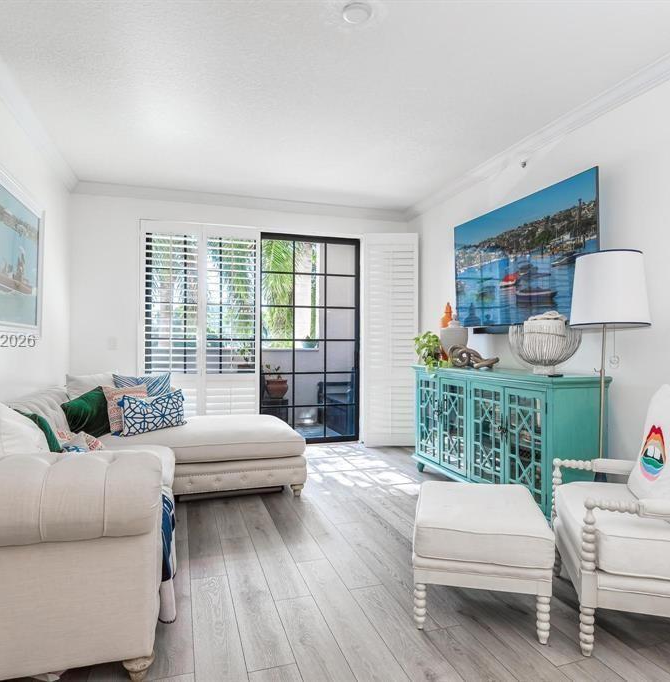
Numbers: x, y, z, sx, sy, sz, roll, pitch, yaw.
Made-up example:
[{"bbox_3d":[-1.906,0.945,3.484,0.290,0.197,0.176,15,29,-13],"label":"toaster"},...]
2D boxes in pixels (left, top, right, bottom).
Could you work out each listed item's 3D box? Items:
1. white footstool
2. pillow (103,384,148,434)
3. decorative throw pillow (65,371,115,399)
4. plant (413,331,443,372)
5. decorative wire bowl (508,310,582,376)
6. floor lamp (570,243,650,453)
[{"bbox_3d":[0.653,0.972,2.236,0.540,0.445,0.630,0,0,12],"label":"white footstool"},{"bbox_3d":[-1.625,0.538,3.747,0.400,0.420,0.130,0,-18,-41],"label":"pillow"},{"bbox_3d":[-1.932,0.500,3.896,0.480,0.460,0.150,0,-18,-40],"label":"decorative throw pillow"},{"bbox_3d":[0.887,0.109,4.538,0.290,0.380,0.290,0,0,0],"label":"plant"},{"bbox_3d":[1.383,0.016,3.199,0.430,0.415,0.430,0,0,0],"label":"decorative wire bowl"},{"bbox_3d":[1.464,0.353,2.601,0.375,1.667,0.375,0,0,-18],"label":"floor lamp"}]

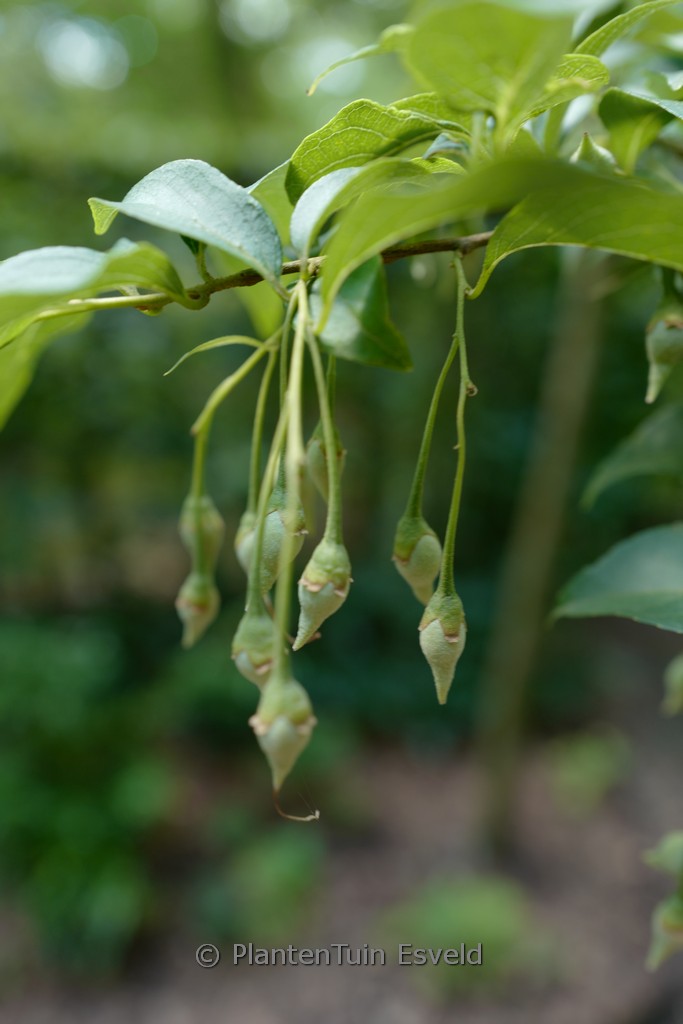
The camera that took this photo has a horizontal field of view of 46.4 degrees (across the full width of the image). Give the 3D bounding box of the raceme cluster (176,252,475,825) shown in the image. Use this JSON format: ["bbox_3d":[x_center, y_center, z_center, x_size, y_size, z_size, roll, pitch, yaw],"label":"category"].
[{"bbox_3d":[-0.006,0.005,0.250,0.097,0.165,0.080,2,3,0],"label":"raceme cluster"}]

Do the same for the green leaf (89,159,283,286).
[{"bbox_3d":[-0.049,-0.091,0.250,0.060,0.041,0.036,1,4,-11],"label":"green leaf"}]

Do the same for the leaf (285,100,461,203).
[{"bbox_3d":[0.010,-0.119,0.262,0.059,0.034,0.034,1,4,-11],"label":"leaf"}]

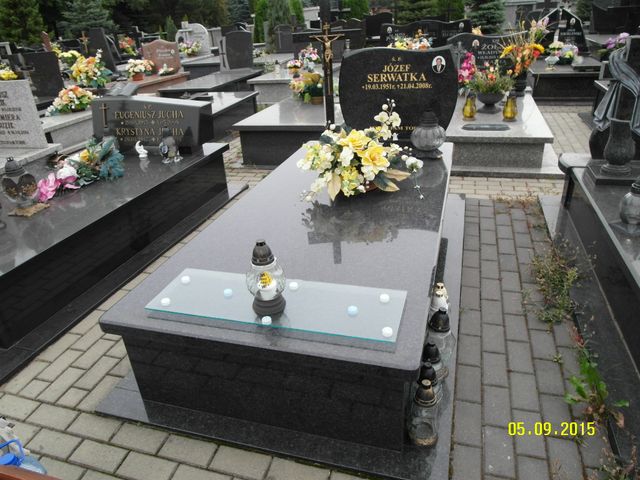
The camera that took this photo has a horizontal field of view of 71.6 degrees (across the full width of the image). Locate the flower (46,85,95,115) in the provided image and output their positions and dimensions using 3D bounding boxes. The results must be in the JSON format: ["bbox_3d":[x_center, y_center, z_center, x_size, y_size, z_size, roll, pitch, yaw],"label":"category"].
[{"bbox_3d":[-3.357,-1.944,6.059,0.566,0.343,0.455,5,29,17],"label":"flower"}]

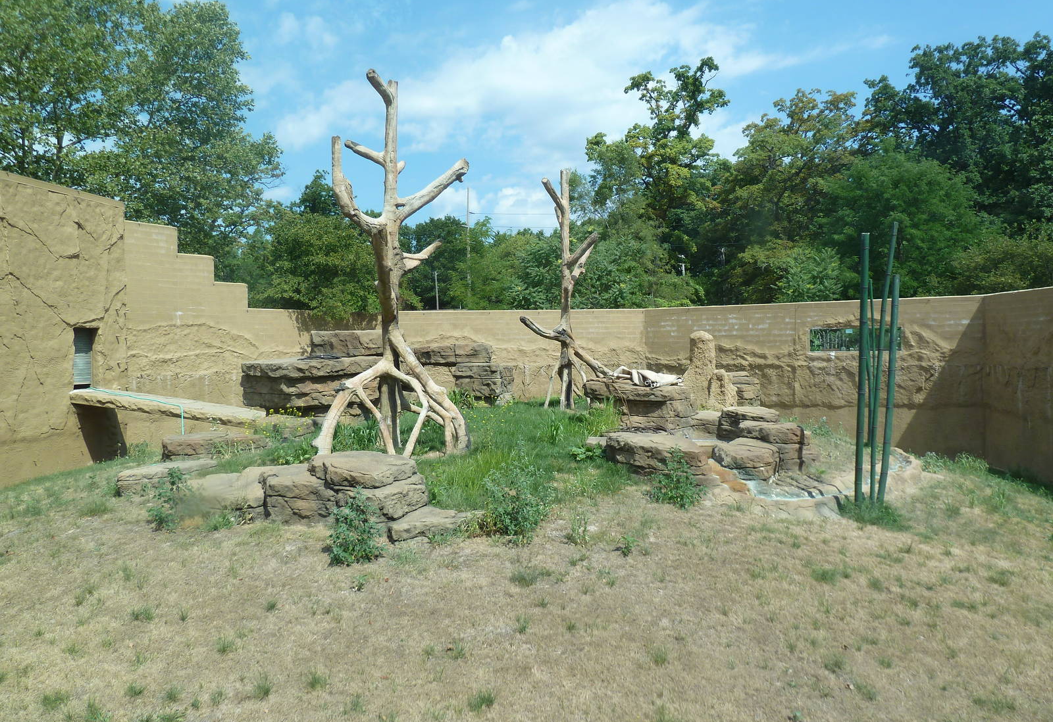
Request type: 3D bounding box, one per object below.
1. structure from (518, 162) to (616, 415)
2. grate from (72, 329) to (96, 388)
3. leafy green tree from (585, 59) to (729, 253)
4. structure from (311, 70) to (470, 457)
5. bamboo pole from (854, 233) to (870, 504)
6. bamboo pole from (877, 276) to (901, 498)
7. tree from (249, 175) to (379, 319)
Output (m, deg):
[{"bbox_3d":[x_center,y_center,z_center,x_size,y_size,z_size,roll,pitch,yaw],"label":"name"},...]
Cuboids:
[{"bbox_3d":[1.259,-2.120,24.000,2.900,7.600,2.500,0,0,0],"label":"structure"},{"bbox_3d":[-11.804,-0.088,20.300,0.100,1.600,0.780,0,0,14],"label":"grate"},{"bbox_3d":[8.230,-8.500,48.000,8.900,20.500,8.500,0,0,0],"label":"leafy green tree"},{"bbox_3d":[-2.491,-1.720,14.000,2.850,6.950,2.500,0,0,0],"label":"structure"},{"bbox_3d":[4.107,0.091,9.300,0.093,3.310,0.093,1,0,0],"label":"bamboo pole"},{"bbox_3d":[4.444,0.352,9.300,0.100,2.800,0.090,3,0,0],"label":"bamboo pole"},{"bbox_3d":[-8.389,-2.500,30.000,5.000,9.300,5.000,0,0,0],"label":"tree"}]

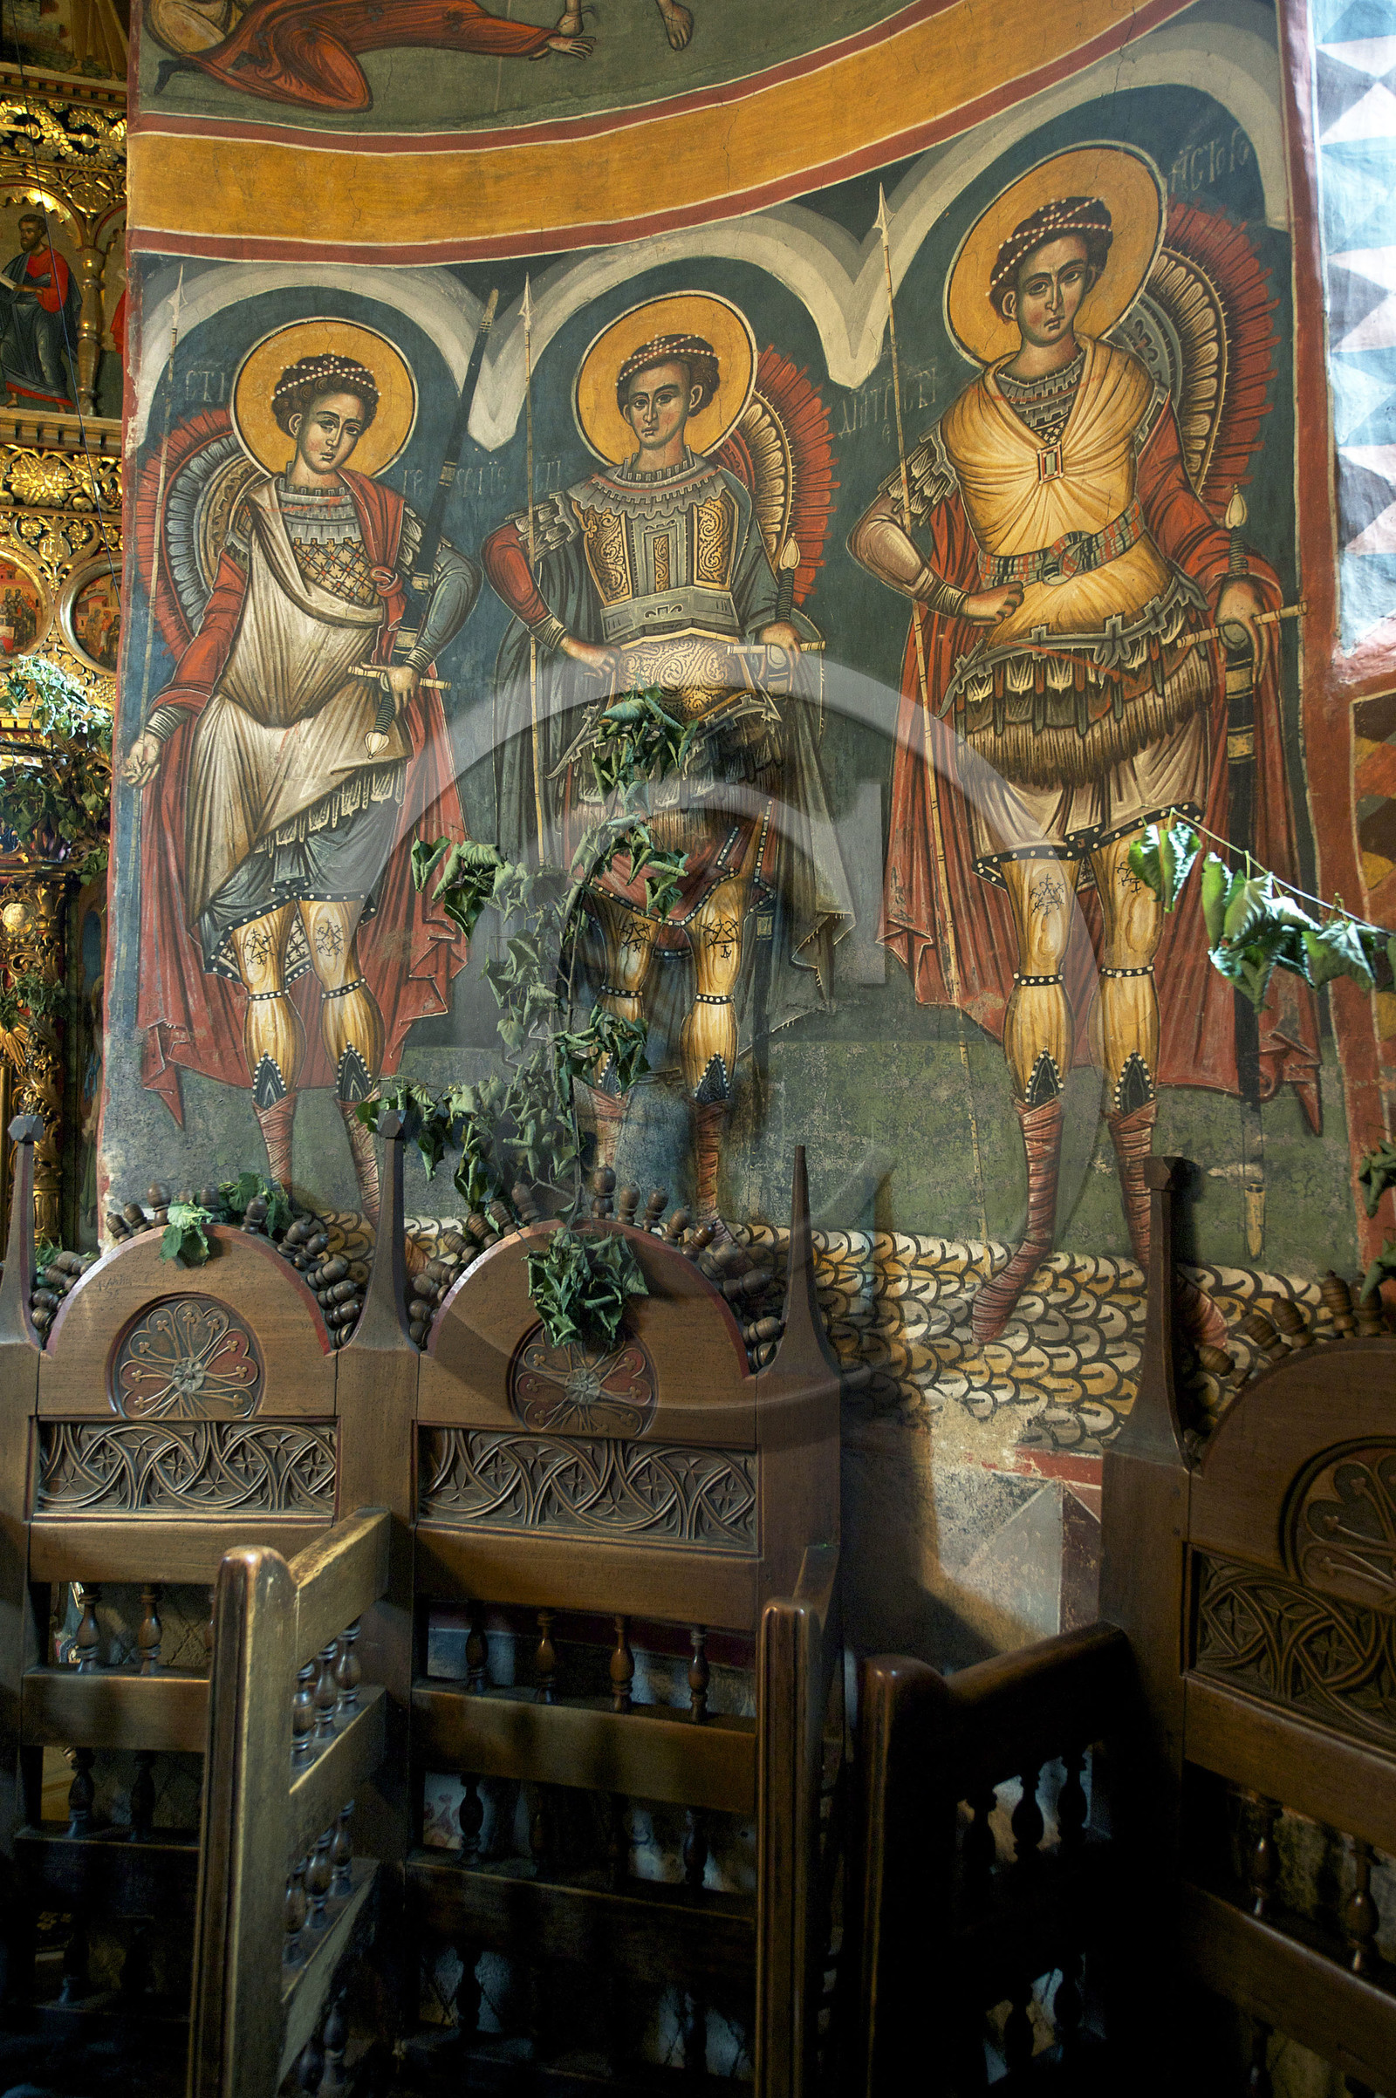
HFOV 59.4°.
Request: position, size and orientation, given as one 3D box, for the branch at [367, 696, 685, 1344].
[{"bbox_3d":[-0.265,-0.065,1.880,0.490,0.980,0.250,-1,-5,12],"label":"branch"}]

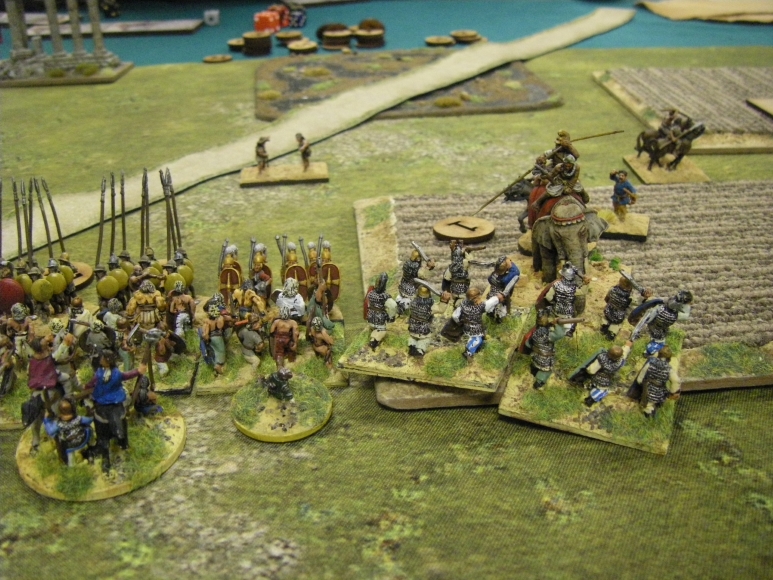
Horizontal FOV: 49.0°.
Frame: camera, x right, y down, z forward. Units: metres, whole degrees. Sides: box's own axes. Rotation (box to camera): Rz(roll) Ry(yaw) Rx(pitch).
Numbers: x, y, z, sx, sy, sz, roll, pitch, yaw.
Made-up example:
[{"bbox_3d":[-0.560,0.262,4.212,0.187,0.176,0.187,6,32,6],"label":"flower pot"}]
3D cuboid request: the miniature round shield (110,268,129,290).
[{"bbox_3d":[-0.085,-0.003,0.268,0.007,0.007,0.002,-6,27,-9],"label":"miniature round shield"}]

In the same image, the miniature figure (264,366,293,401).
[{"bbox_3d":[-0.028,0.024,0.223,0.009,0.007,0.006,-17,32,-31],"label":"miniature figure"}]

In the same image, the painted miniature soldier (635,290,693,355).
[{"bbox_3d":[0.071,0.009,0.219,0.014,0.015,0.009,14,30,25],"label":"painted miniature soldier"}]

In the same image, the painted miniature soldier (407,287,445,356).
[{"bbox_3d":[0.010,0.008,0.216,0.011,0.019,0.009,6,28,11],"label":"painted miniature soldier"}]

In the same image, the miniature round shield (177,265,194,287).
[{"bbox_3d":[-0.064,-0.004,0.269,0.007,0.007,0.002,-6,27,-9],"label":"miniature round shield"}]

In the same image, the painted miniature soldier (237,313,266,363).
[{"bbox_3d":[-0.036,0.014,0.225,0.010,0.014,0.011,-21,34,-35],"label":"painted miniature soldier"}]

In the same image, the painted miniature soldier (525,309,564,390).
[{"bbox_3d":[0.041,0.016,0.217,0.013,0.021,0.009,10,28,18],"label":"painted miniature soldier"}]

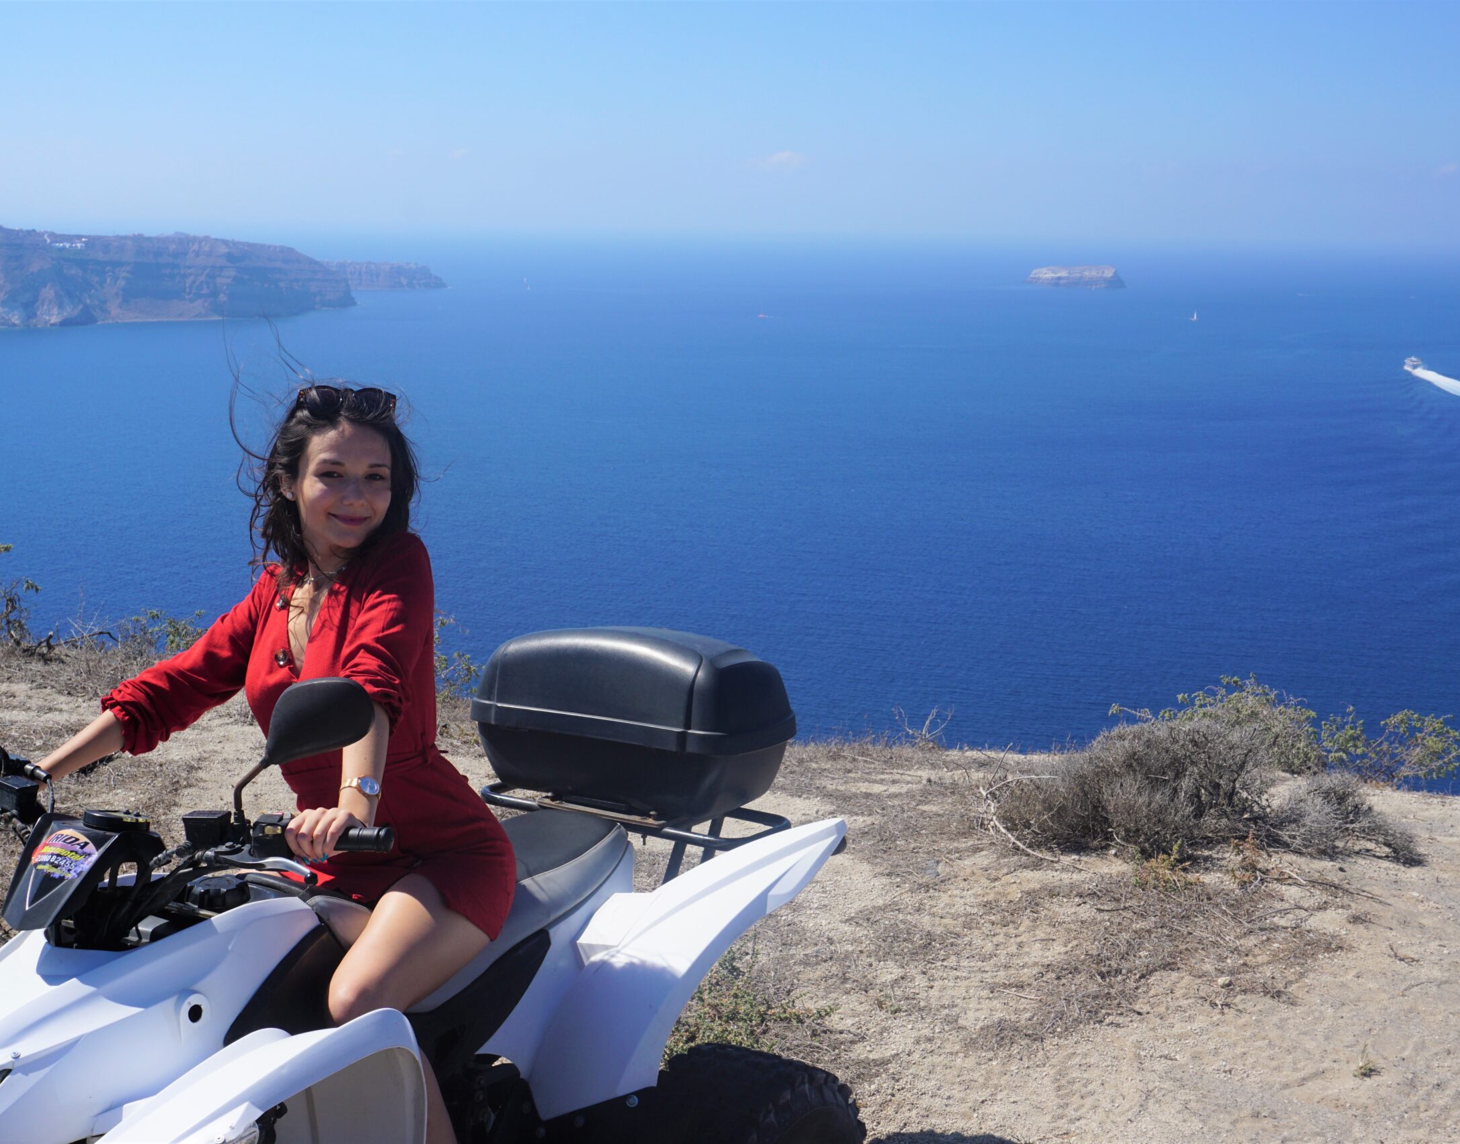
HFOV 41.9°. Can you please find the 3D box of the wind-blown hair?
[{"bbox_3d":[-0.562,-0.147,2.640,0.240,0.310,0.240,-4,12,-30],"label":"wind-blown hair"}]

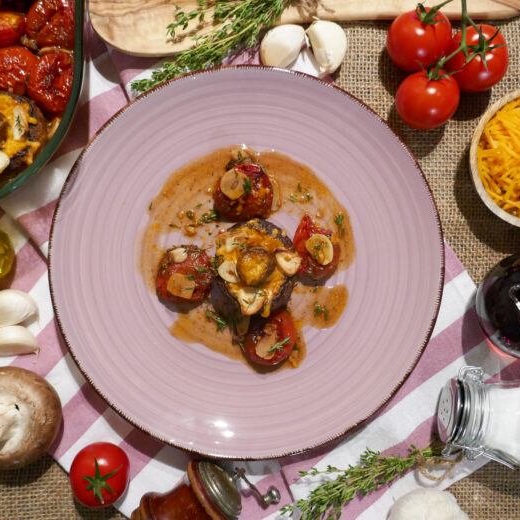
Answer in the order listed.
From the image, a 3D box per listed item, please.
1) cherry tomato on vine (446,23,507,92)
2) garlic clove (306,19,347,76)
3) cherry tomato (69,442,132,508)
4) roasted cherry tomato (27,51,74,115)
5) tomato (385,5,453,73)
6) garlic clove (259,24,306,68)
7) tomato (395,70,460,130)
[{"bbox_3d":[0.149,-0.139,0.372,0.043,0.042,0.043,0,85,3],"label":"cherry tomato on vine"},{"bbox_3d":[0.047,-0.150,0.382,0.026,0.024,0.037,-6,89,0],"label":"garlic clove"},{"bbox_3d":[-0.109,0.147,0.369,0.041,0.039,0.041,0,89,0],"label":"cherry tomato"},{"bbox_3d":[-0.142,-0.122,0.371,0.034,0.029,0.041,0,89,0],"label":"roasted cherry tomato"},{"bbox_3d":[0.110,-0.152,0.373,0.042,0.040,0.042,-1,68,2],"label":"tomato"},{"bbox_3d":[0.016,-0.149,0.381,0.028,0.025,0.037,41,90,0],"label":"garlic clove"},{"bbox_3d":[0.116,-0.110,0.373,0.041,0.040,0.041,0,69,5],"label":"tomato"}]

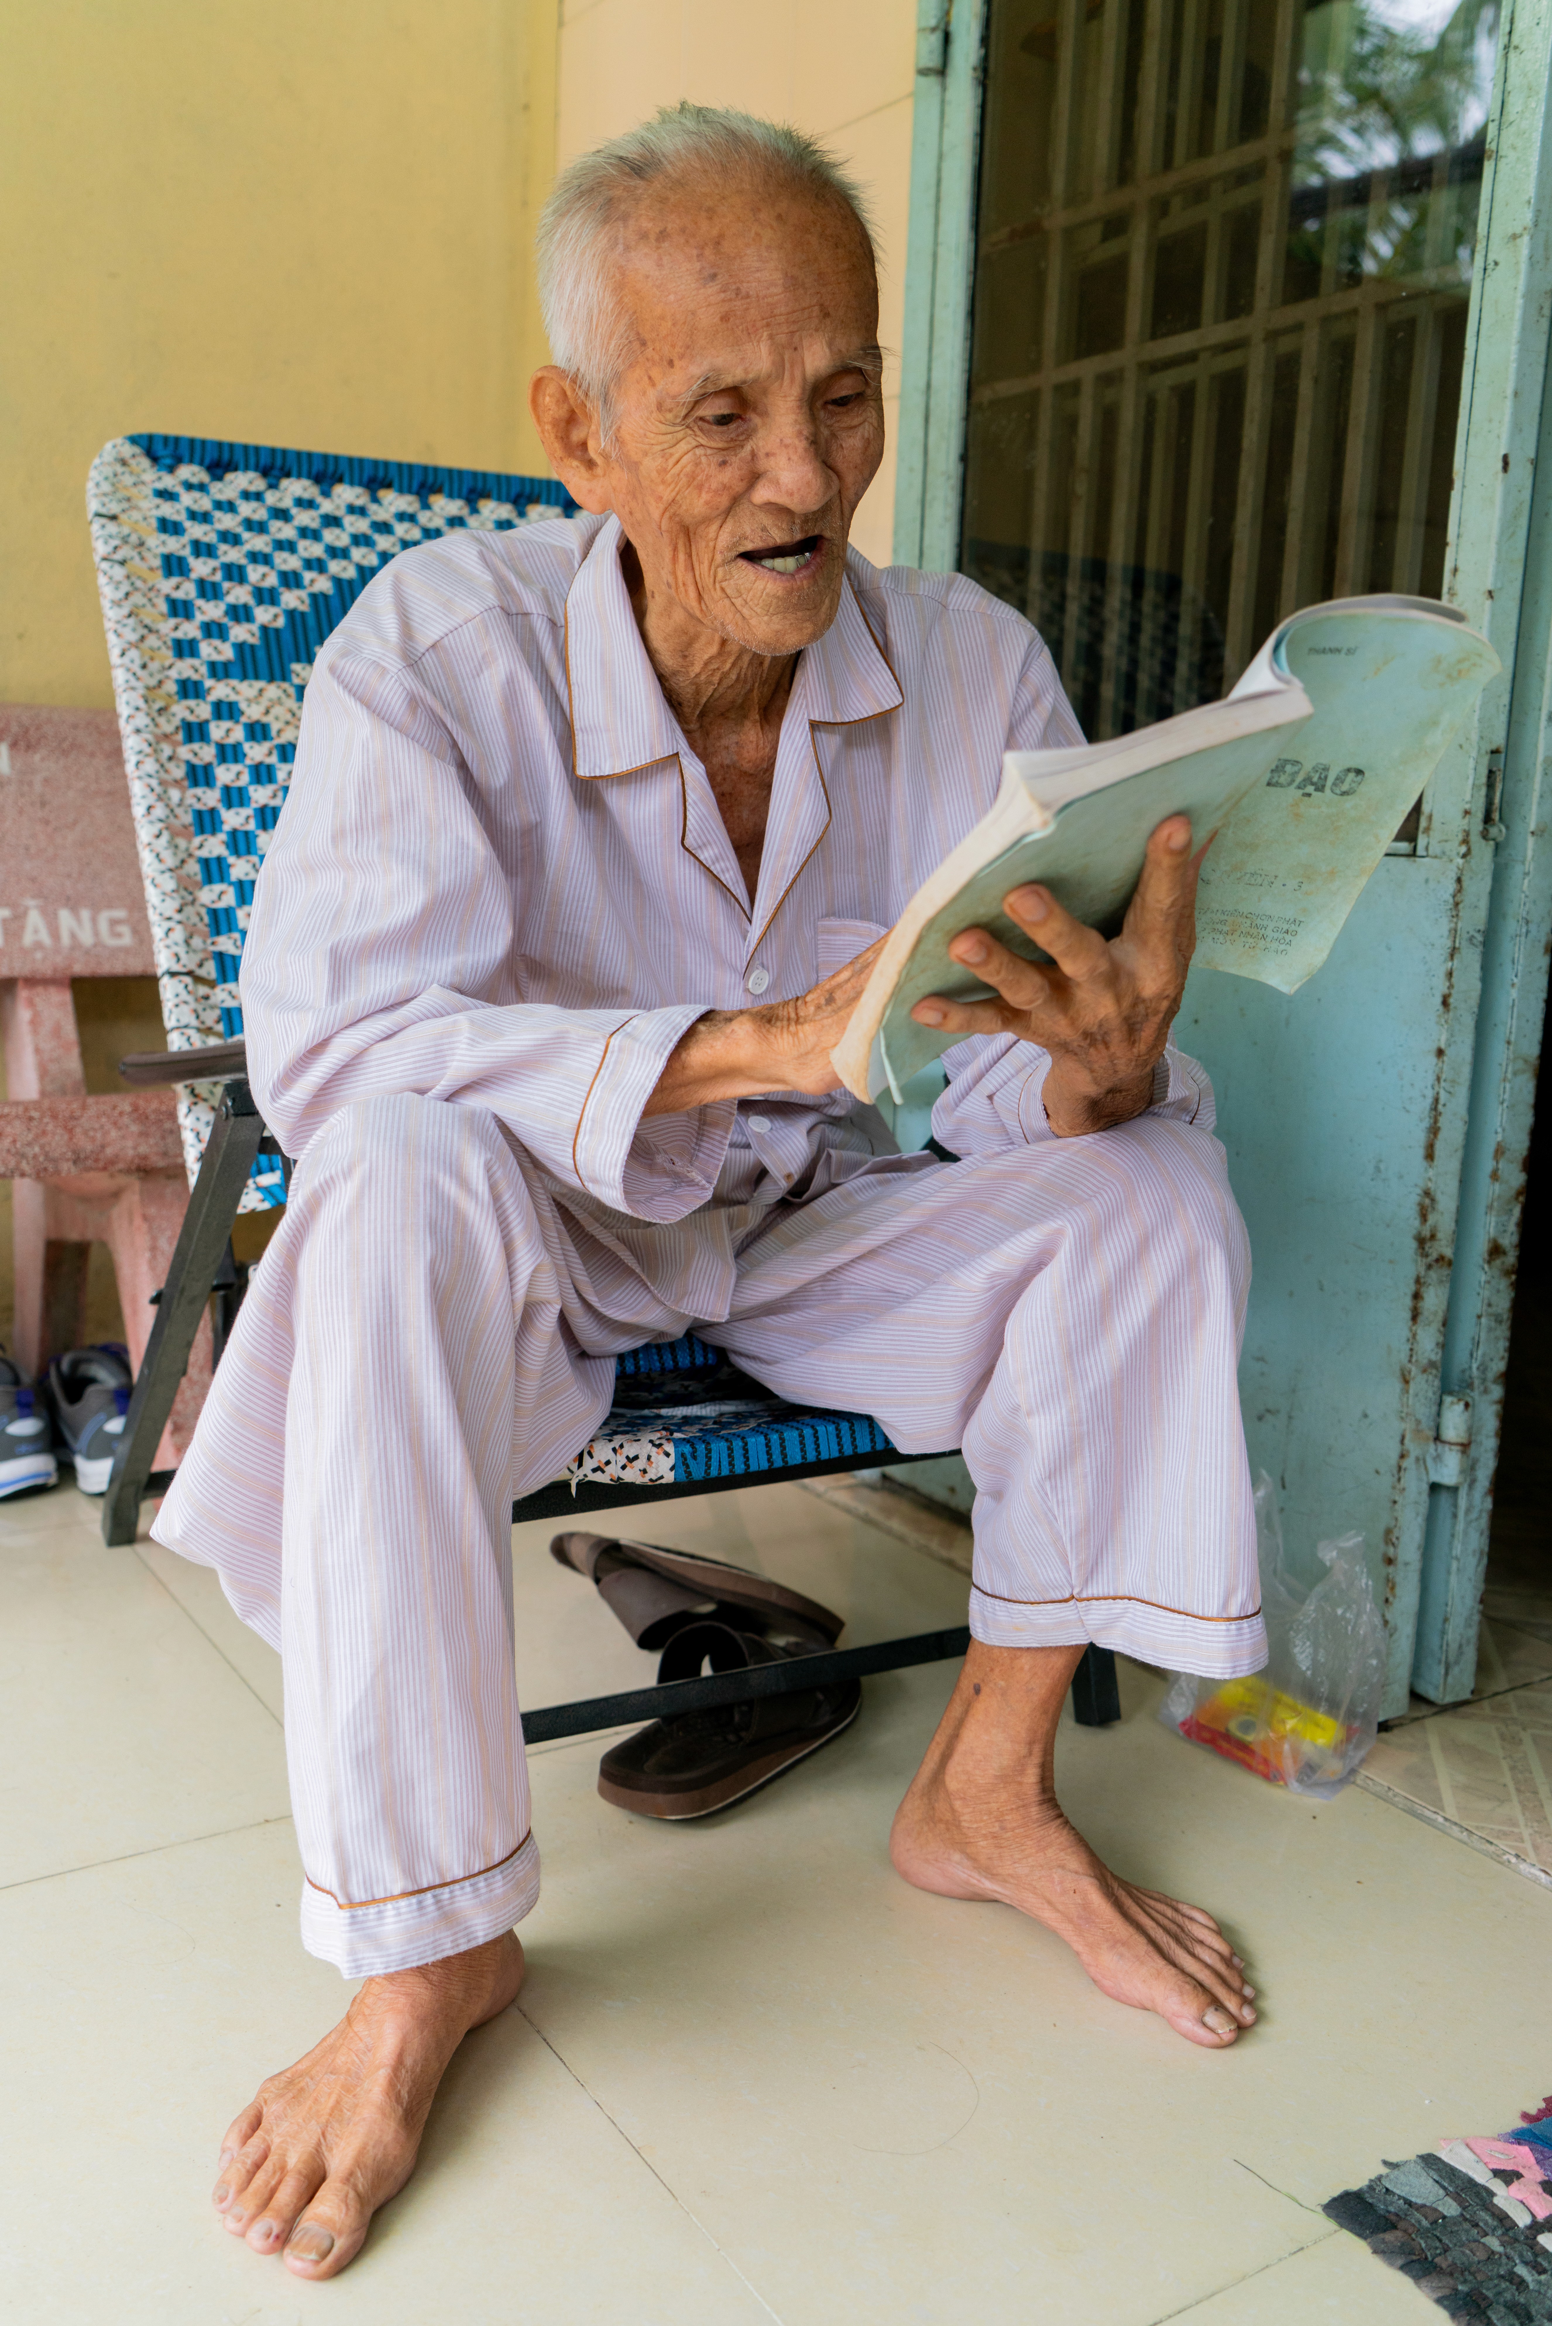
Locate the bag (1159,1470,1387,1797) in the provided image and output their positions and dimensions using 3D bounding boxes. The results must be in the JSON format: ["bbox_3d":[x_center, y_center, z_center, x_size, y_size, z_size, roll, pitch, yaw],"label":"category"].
[{"bbox_3d":[0.369,0.338,1.389,0.090,0.188,0.140,-4,12,-33],"label":"bag"}]

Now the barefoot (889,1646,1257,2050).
[{"bbox_3d":[0.175,0.386,1.138,0.242,0.160,0.100,10,12,38],"label":"barefoot"}]

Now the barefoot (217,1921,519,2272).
[{"bbox_3d":[-0.190,0.430,0.972,0.099,0.100,0.241,6,10,20],"label":"barefoot"}]

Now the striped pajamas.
[{"bbox_3d":[-0.048,0.003,1.218,0.660,0.790,0.555,-1,10,-21],"label":"striped pajamas"}]

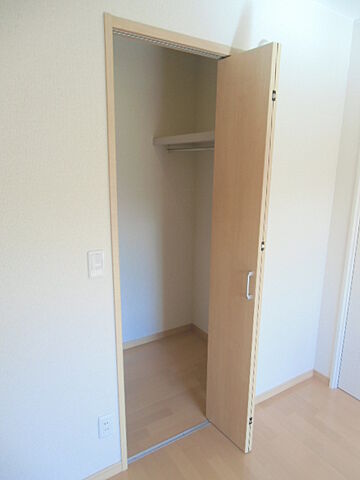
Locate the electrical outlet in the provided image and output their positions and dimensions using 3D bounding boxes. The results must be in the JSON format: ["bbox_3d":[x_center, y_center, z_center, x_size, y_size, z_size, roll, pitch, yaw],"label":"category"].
[{"bbox_3d":[-0.348,0.893,1.589,0.070,0.120,0.012,-8,15,-31],"label":"electrical outlet"}]

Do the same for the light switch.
[{"bbox_3d":[-0.349,0.104,1.401,0.070,0.120,0.012,-8,15,-31],"label":"light switch"}]

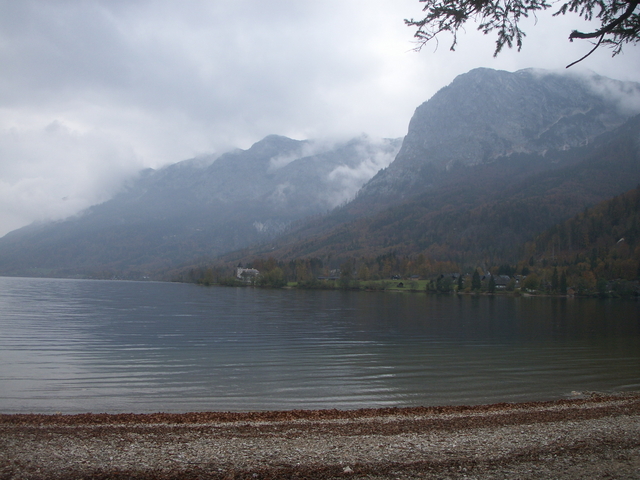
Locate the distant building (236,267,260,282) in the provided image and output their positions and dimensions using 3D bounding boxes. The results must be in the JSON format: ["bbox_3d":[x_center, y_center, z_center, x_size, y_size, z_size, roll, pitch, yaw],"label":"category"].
[{"bbox_3d":[-76.305,35.995,720.000,23.000,17.500,15.000,2,-4,-6],"label":"distant building"}]

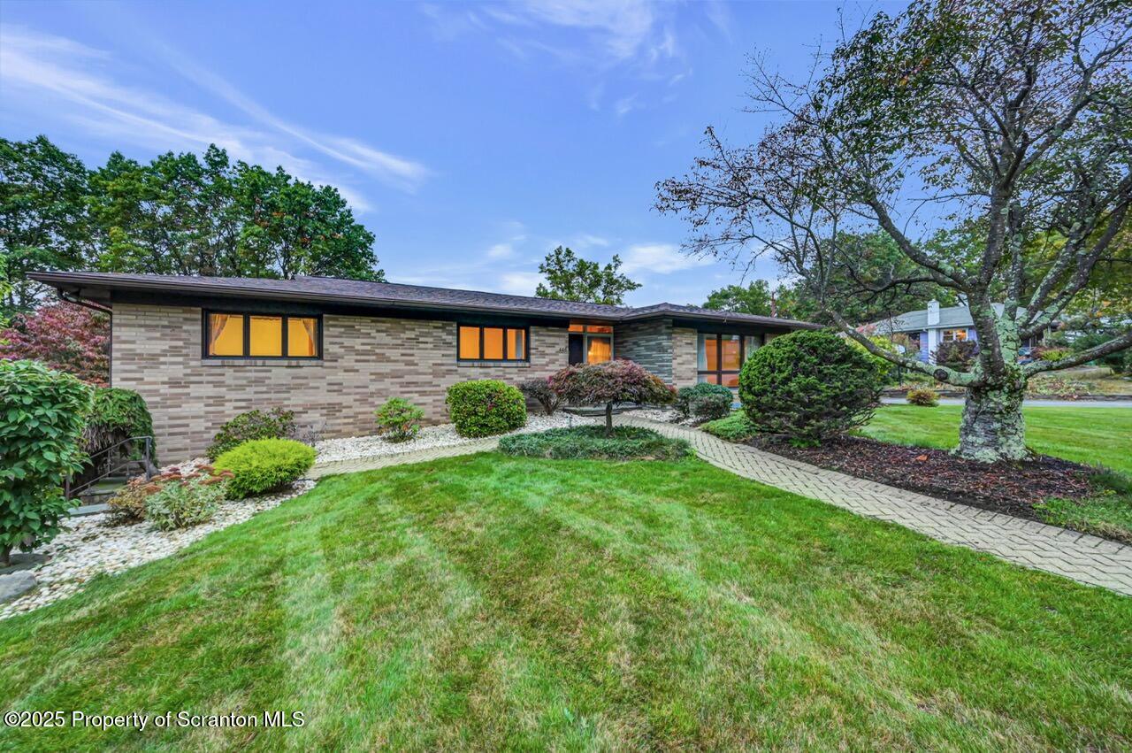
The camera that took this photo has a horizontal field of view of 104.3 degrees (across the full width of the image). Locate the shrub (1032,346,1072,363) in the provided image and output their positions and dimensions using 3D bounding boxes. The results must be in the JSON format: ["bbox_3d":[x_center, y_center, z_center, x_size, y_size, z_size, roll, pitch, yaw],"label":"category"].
[{"bbox_3d":[32.100,-1.400,29.000,2.000,1.250,2.300,-1,1,-42],"label":"shrub"}]

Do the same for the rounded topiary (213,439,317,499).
[{"bbox_3d":[-4.070,1.200,5.950,1.200,0.720,1.150,-1,1,-34],"label":"rounded topiary"}]

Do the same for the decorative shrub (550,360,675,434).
[{"bbox_3d":[0.930,0.400,8.800,2.450,1.500,2.300,0,1,6],"label":"decorative shrub"}]

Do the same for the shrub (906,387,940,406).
[{"bbox_3d":[12.550,0.720,15.500,1.000,0.700,1.000,1,1,39],"label":"shrub"}]

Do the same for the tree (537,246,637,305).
[{"bbox_3d":[1.400,-3.300,28.000,7.200,9.800,7.000,0,1,3],"label":"tree"}]

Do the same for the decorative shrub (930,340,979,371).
[{"bbox_3d":[22.900,-1.200,26.000,2.400,1.900,2.200,1,1,41],"label":"decorative shrub"}]

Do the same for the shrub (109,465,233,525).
[{"bbox_3d":[-4.750,1.360,5.300,1.250,0.580,1.050,-1,1,-42],"label":"shrub"}]

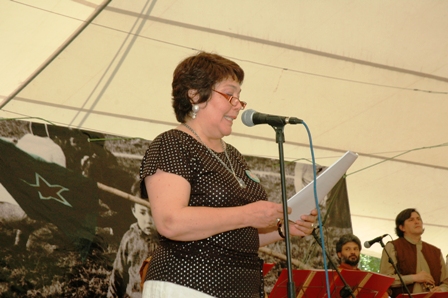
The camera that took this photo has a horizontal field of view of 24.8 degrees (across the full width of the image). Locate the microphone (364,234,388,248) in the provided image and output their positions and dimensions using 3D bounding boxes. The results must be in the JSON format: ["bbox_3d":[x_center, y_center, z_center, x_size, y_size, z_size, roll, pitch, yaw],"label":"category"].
[{"bbox_3d":[1.119,0.669,7.500,0.200,0.055,0.052,-29,-19,20],"label":"microphone"}]

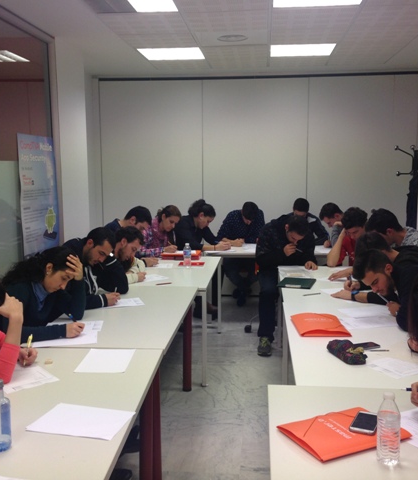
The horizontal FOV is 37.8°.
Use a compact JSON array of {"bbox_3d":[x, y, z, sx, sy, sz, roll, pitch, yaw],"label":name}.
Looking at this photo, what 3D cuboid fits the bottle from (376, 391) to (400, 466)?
[{"bbox_3d":[0.520,0.542,1.762,0.066,0.213,0.066,0,8,5],"label":"bottle"}]

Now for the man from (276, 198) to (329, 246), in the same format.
[{"bbox_3d":[1.001,0.146,6.457,0.560,1.200,0.750,0,7,5],"label":"man"}]

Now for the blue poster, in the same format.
[{"bbox_3d":[-1.273,-0.280,4.636,0.015,1.020,0.710,0,7,5],"label":"blue poster"}]

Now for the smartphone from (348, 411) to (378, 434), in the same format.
[{"bbox_3d":[0.520,0.599,2.018,0.071,0.009,0.141,3,8,24],"label":"smartphone"}]

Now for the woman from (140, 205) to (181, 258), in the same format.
[{"bbox_3d":[-0.574,0.248,5.626,0.700,1.120,0.480,3,9,27],"label":"woman"}]

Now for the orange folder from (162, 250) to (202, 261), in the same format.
[{"bbox_3d":[-0.254,0.140,5.529,0.340,0.040,0.260,0,7,5],"label":"orange folder"}]

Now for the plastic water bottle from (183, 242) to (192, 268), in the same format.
[{"bbox_3d":[-0.172,0.124,4.957,0.064,0.206,0.064,0,8,5],"label":"plastic water bottle"}]

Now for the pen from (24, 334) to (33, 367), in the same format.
[{"bbox_3d":[-0.779,0.477,2.632,0.011,0.140,0.011,14,5,3],"label":"pen"}]

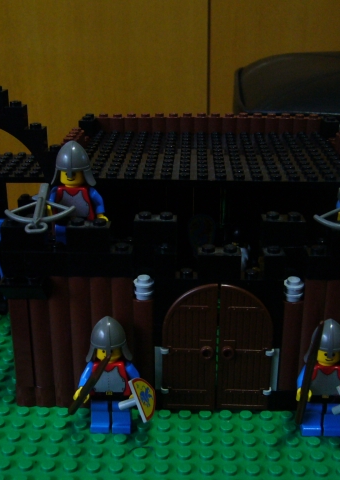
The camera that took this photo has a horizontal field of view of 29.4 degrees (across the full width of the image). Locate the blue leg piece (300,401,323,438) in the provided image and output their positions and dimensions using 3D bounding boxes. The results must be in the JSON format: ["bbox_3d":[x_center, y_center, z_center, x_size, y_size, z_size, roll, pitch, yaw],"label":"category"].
[{"bbox_3d":[0.053,0.066,0.245,0.008,0.013,0.009,1,20,1],"label":"blue leg piece"}]

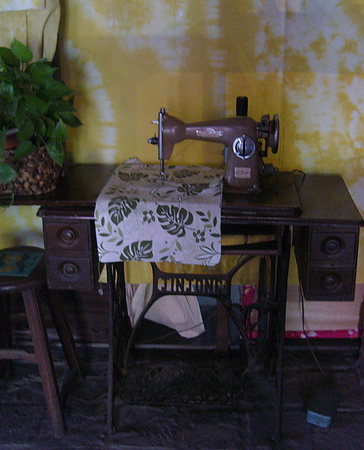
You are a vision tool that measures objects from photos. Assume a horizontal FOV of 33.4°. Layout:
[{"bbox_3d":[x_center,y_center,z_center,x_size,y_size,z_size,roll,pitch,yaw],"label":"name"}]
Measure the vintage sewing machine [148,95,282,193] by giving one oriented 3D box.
[{"bbox_3d":[0.093,-0.255,1.806,0.387,0.270,0.190,2,22,5],"label":"vintage sewing machine"}]

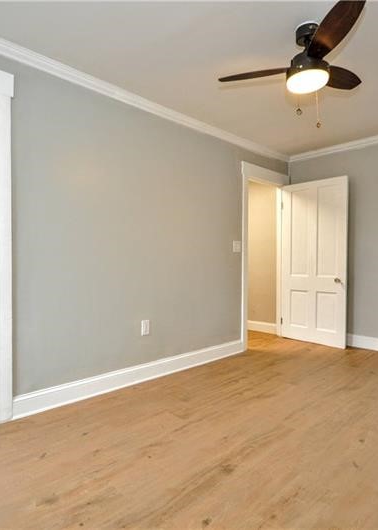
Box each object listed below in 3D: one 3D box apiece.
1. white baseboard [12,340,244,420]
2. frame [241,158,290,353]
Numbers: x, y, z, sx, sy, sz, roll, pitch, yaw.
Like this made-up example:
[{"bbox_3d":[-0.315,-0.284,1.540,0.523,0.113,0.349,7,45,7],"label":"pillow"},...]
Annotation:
[{"bbox_3d":[-0.268,0.915,2.942,2.363,0.145,0.020,0,1,-43],"label":"white baseboard"},{"bbox_3d":[0.915,-0.095,4.104,0.985,2.146,0.131,0,1,-43],"label":"frame"}]

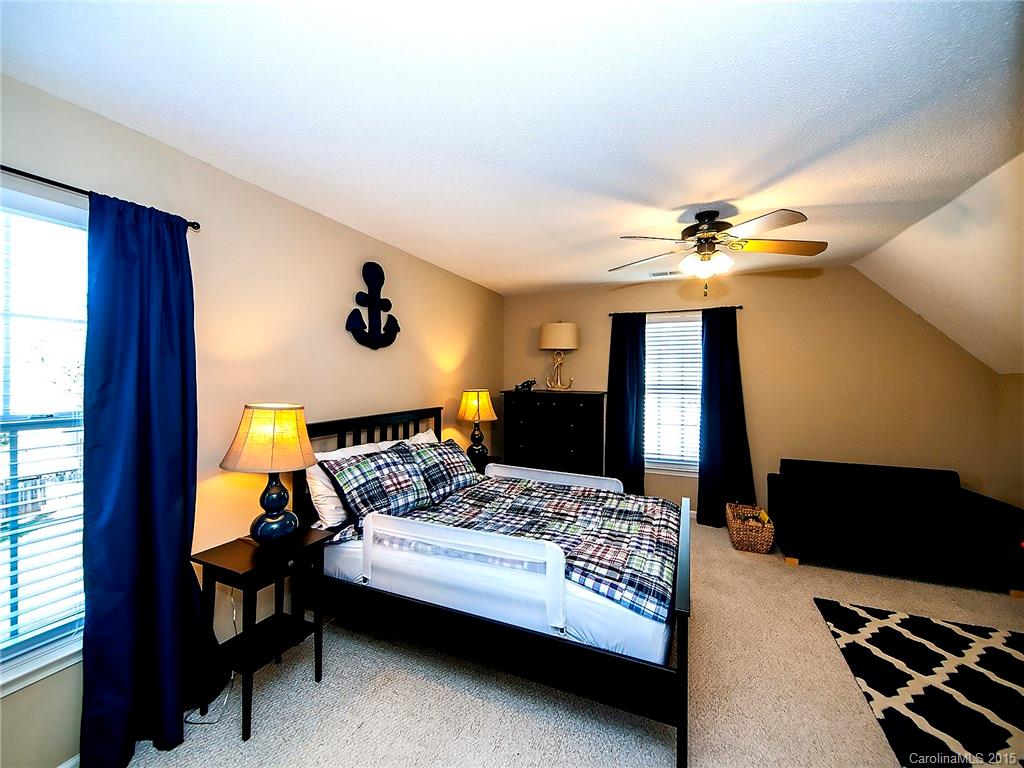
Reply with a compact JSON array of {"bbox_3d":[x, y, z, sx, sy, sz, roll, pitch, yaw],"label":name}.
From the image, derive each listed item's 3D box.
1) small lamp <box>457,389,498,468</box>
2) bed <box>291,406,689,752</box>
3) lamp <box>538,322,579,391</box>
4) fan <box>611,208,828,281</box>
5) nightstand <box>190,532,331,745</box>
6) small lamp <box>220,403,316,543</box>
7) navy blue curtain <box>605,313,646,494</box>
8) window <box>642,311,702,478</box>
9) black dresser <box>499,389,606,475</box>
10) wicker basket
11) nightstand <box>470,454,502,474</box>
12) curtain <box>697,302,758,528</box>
[{"bbox_3d":[-0.331,0.380,3.977,0.400,0.640,0.400,0,1,0],"label":"small lamp"},{"bbox_3d":[-0.012,0.830,2.501,2.010,1.204,1.460,1,1,23],"label":"bed"},{"bbox_3d":[0.513,-0.295,4.492,0.420,0.760,0.420,1,1,23],"label":"lamp"},{"bbox_3d":[1.173,-0.834,2.495,1.300,0.400,1.300,1,1,23],"label":"fan"},{"bbox_3d":[-1.126,1.089,1.899,0.352,0.705,0.455,1,1,26],"label":"nightstand"},{"bbox_3d":[-1.136,0.419,1.974,0.400,0.640,0.400,1,1,23],"label":"small lamp"},{"bbox_3d":[1.208,0.316,4.421,0.410,2.140,0.130,1,1,23],"label":"navy blue curtain"},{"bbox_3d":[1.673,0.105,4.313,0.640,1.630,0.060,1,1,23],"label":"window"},{"bbox_3d":[0.481,0.738,4.531,1.080,1.306,0.500,1,1,23],"label":"black dresser"},{"bbox_3d":[2.081,1.271,3.647,0.340,0.290,0.440,1,1,23],"label":"wicker basket"},{"bbox_3d":[-0.321,1.051,3.920,0.350,0.700,0.460,1,1,23],"label":"nightstand"},{"bbox_3d":[2.093,0.332,4.037,0.480,2.150,0.140,1,1,23],"label":"curtain"}]

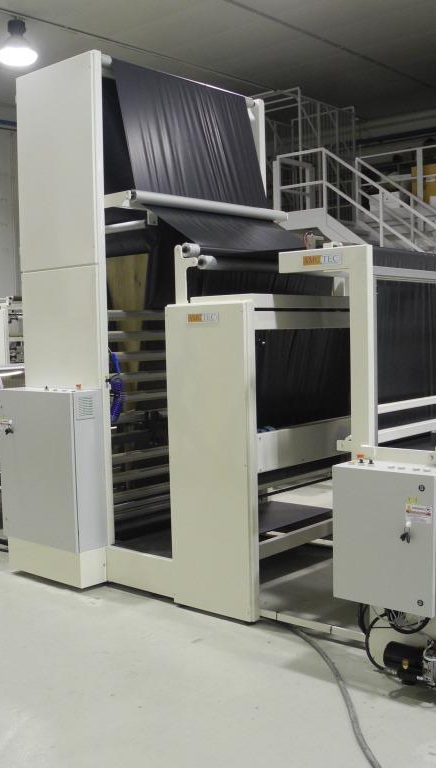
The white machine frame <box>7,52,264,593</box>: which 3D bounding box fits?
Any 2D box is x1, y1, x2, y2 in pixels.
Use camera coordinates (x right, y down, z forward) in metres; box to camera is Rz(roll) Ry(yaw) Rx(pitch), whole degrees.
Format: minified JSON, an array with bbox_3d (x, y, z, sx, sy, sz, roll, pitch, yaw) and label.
[{"bbox_3d":[-0.547,-0.433,6.075,0.891,3.404,1.798,2,5,41],"label":"white machine frame"}]

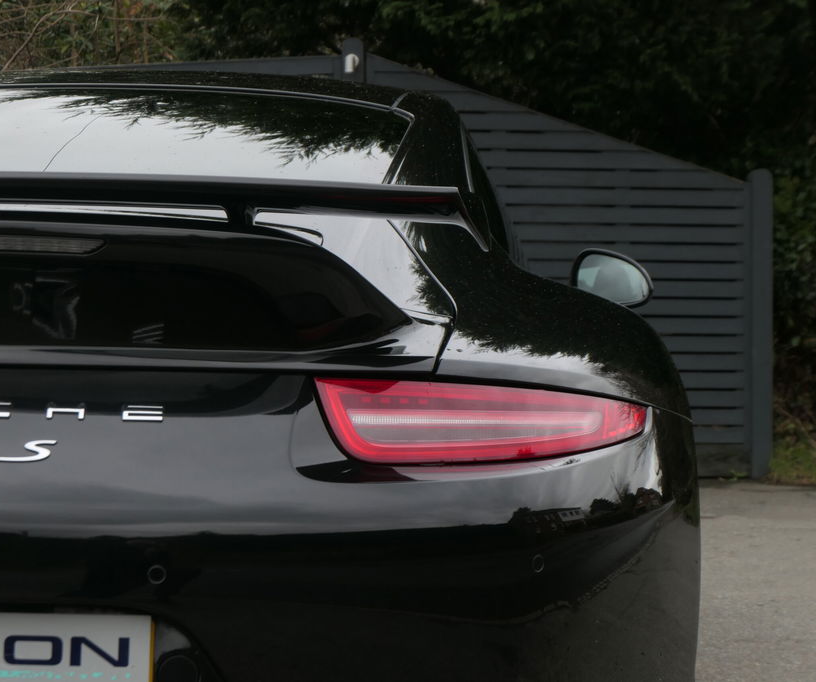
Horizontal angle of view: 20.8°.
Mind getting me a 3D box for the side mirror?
[{"bbox_3d":[0.438,-0.129,4.820,0.195,0.142,0.120,1,1,7],"label":"side mirror"}]

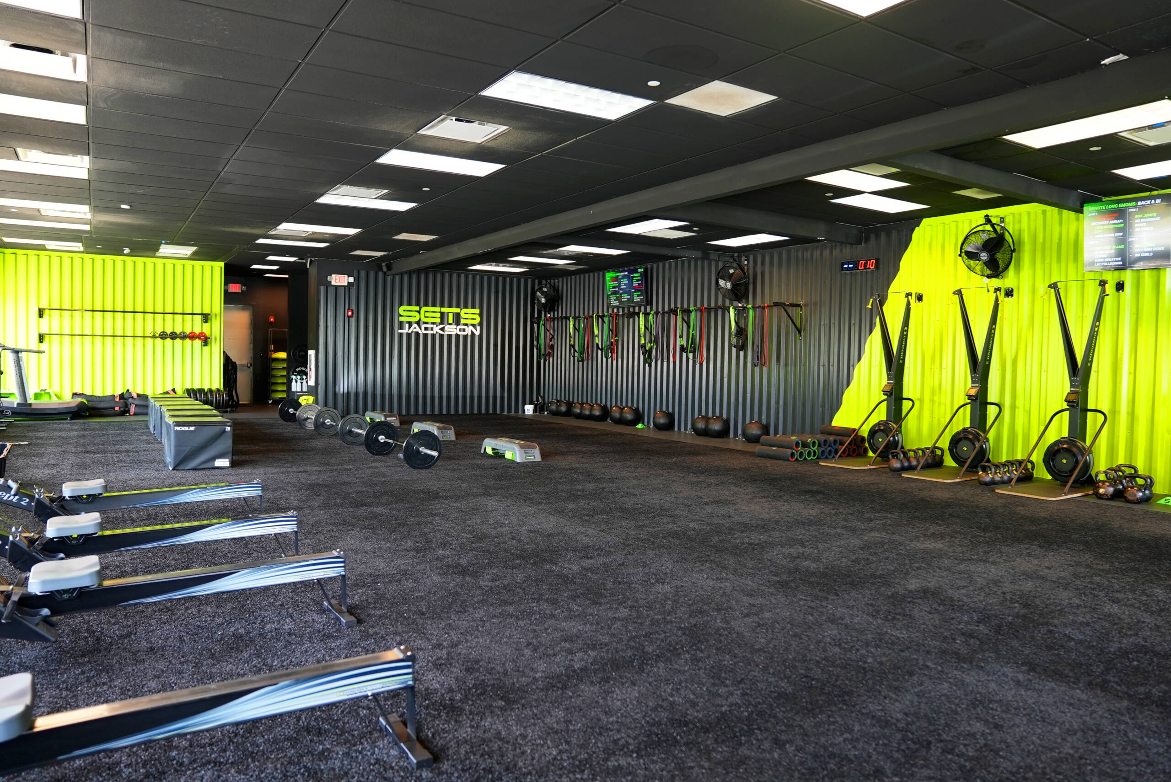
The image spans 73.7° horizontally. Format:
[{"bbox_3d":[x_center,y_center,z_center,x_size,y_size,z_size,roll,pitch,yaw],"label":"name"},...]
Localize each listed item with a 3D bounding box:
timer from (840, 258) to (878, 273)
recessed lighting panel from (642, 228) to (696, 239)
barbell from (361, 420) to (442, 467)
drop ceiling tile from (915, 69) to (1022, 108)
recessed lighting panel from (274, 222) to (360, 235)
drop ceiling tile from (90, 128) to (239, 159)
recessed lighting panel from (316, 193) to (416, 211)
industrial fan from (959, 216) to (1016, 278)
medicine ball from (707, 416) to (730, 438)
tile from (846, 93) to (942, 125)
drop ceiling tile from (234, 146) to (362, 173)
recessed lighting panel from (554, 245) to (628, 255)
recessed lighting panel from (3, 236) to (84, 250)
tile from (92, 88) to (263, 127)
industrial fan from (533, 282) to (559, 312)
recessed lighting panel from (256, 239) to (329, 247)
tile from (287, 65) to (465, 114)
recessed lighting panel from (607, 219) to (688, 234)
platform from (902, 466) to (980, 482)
[{"bbox_3d":[3.873,-1.763,11.004,0.060,0.140,0.565,-1,3,-33],"label":"timer"},{"bbox_3d":[1.229,-2.332,11.514,0.620,0.050,0.600,-1,3,-32],"label":"recessed lighting panel"},{"bbox_3d":[-2.212,0.634,9.345,0.450,0.450,2.180,-1,3,-35],"label":"barbell"},{"bbox_3d":[2.592,-2.067,5.309,0.525,0.030,0.610,-1,3,-33],"label":"drop ceiling tile"},{"bbox_3d":[-4.012,-2.471,11.824,1.200,0.050,0.600,-1,3,-32],"label":"recessed lighting panel"},{"bbox_3d":[-3.750,-2.224,6.980,1.219,0.030,0.610,-1,3,-33],"label":"drop ceiling tile"},{"bbox_3d":[-2.719,-2.363,9.776,1.200,0.060,0.600,-1,3,-32],"label":"recessed lighting panel"},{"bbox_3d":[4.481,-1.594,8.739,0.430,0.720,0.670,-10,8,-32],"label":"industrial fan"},{"bbox_3d":[2.115,0.571,12.408,0.357,0.357,0.357,1,3,0],"label":"medicine ball"},{"bbox_3d":[2.267,-2.075,5.762,0.530,0.020,0.600,-1,3,-32],"label":"tile"},{"bbox_3d":[-2.735,-2.234,7.556,1.200,0.025,0.600,-1,3,-32],"label":"drop ceiling tile"},{"bbox_3d":[0.208,-2.468,13.732,1.200,0.030,0.600,-1,3,-32],"label":"recessed lighting panel"},{"bbox_3d":[-9.339,-2.588,13.468,1.219,0.060,0.610,-1,3,-33],"label":"recessed lighting panel"},{"bbox_3d":[-3.061,-2.129,5.875,1.200,0.025,0.600,-1,3,-32],"label":"tile"},{"bbox_3d":[-0.855,-2.051,17.170,0.600,0.660,0.320,3,13,39],"label":"industrial fan"},{"bbox_3d":[-4.994,-2.556,13.399,1.200,0.050,0.600,-1,3,-32],"label":"recessed lighting panel"},{"bbox_3d":[-1.455,-2.146,5.554,1.219,0.030,0.610,-1,3,-33],"label":"tile"},{"bbox_3d":[0.885,-2.376,11.193,0.610,0.060,1.219,-1,3,-33],"label":"recessed lighting panel"},{"bbox_3d":[4.283,0.961,9.002,1.200,0.022,0.600,-1,3,-32],"label":"platform"}]

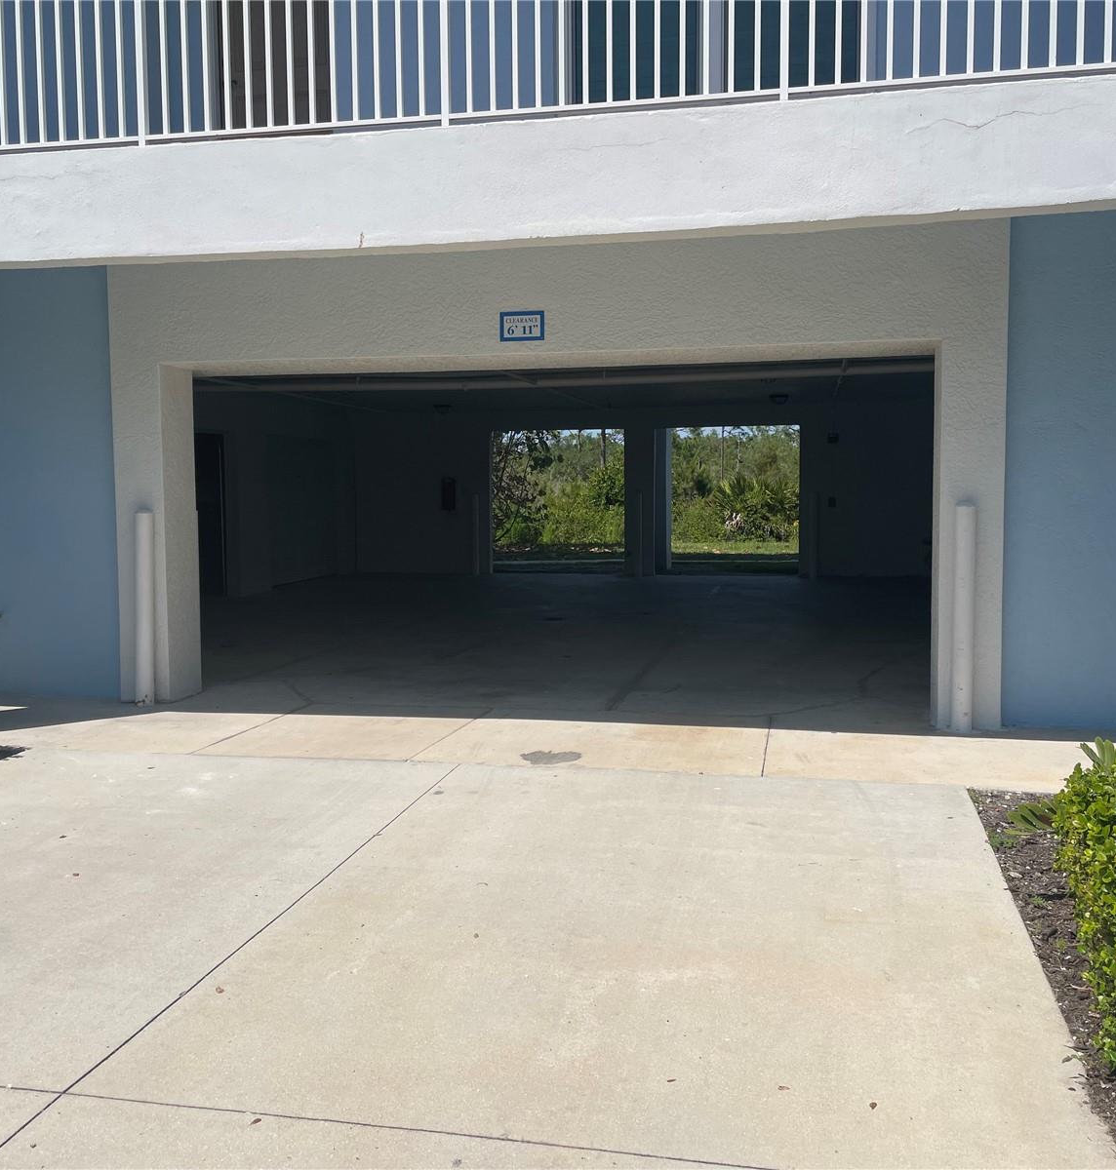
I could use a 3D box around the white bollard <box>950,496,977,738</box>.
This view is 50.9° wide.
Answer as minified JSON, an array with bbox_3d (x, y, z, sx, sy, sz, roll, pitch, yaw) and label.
[{"bbox_3d":[2.414,0.198,6.972,0.118,1.378,0.118,0,4,11],"label":"white bollard"}]

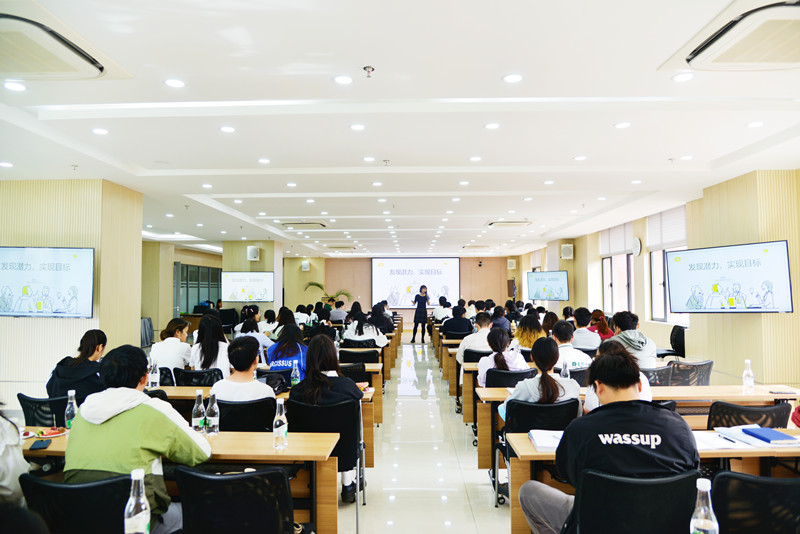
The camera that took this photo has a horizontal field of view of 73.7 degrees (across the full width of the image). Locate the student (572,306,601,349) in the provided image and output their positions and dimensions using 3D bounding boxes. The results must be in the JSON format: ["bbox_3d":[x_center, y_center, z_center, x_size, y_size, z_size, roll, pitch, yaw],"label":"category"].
[{"bbox_3d":[2.305,1.184,6.752,0.490,1.320,0.780,0,-3,1],"label":"student"}]

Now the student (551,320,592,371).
[{"bbox_3d":[1.501,1.096,4.843,0.480,1.235,0.820,0,-3,1],"label":"student"}]

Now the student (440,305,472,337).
[{"bbox_3d":[0.935,1.265,8.840,0.500,1.245,0.750,0,-2,1],"label":"student"}]

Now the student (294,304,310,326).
[{"bbox_3d":[-2.185,1.446,11.802,0.450,1.240,0.720,0,-3,1],"label":"student"}]

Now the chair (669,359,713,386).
[{"bbox_3d":[2.578,1.280,4.971,0.470,0.870,0.570,0,-3,-5],"label":"chair"}]

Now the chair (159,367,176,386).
[{"bbox_3d":[-2.313,1.344,5.171,0.480,0.860,0.550,0,-3,1],"label":"chair"}]

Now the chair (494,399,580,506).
[{"bbox_3d":[0.883,1.241,3.460,0.480,0.850,0.550,0,-2,1],"label":"chair"}]

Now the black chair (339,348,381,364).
[{"bbox_3d":[-0.455,1.402,6.477,0.480,0.860,0.550,0,-3,1],"label":"black chair"}]

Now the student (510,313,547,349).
[{"bbox_3d":[1.502,1.168,6.363,0.460,1.217,0.780,0,-2,1],"label":"student"}]

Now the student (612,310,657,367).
[{"bbox_3d":[2.030,1.058,4.911,0.530,1.313,0.850,0,-3,-7],"label":"student"}]

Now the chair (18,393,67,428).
[{"bbox_3d":[-2.122,1.250,3.600,0.480,0.860,0.580,-1,-3,9],"label":"chair"}]

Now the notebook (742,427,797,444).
[{"bbox_3d":[2.136,0.974,3.078,0.172,0.020,0.250,0,-3,4],"label":"notebook"}]

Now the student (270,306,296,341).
[{"bbox_3d":[-1.646,1.218,7.555,0.460,1.270,0.700,0,-2,1],"label":"student"}]

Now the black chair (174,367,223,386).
[{"bbox_3d":[-1.725,1.310,4.808,0.480,0.850,0.540,0,-2,1],"label":"black chair"}]

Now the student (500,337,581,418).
[{"bbox_3d":[0.919,1.062,3.608,0.500,1.220,0.740,0,-2,1],"label":"student"}]

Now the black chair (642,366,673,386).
[{"bbox_3d":[2.145,1.294,4.819,0.480,0.850,0.540,0,-2,1],"label":"black chair"}]

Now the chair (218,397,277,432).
[{"bbox_3d":[-0.988,1.274,3.572,0.480,0.860,0.550,0,-3,1],"label":"chair"}]

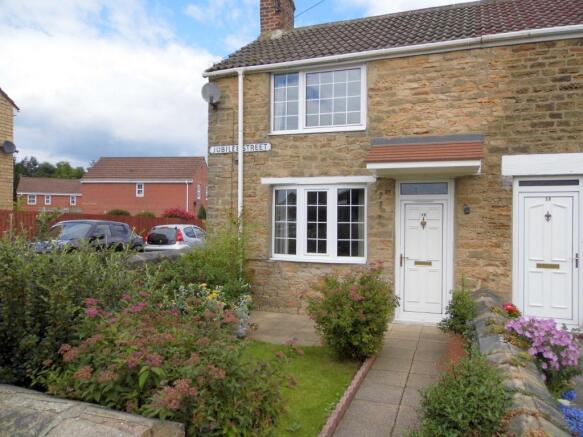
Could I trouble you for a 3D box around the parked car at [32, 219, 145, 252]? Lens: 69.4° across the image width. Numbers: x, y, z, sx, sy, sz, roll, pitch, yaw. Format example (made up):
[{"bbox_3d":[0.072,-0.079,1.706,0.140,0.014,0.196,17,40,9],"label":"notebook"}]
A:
[{"bbox_3d":[-7.901,0.878,16.800,1.780,1.560,4.250,0,0,8],"label":"parked car"}]

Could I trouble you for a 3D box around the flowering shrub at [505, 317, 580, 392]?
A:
[{"bbox_3d":[2.743,1.419,4.600,0.720,0.700,0.650,1,0,20],"label":"flowering shrub"}]

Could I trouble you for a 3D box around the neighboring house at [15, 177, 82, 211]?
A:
[{"bbox_3d":[-30.463,-1.713,55.190,8.600,6.900,7.200,0,0,-28],"label":"neighboring house"}]

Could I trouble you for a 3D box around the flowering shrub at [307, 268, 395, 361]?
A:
[{"bbox_3d":[0.798,1.230,5.550,1.080,1.100,1.020,1,0,20],"label":"flowering shrub"}]

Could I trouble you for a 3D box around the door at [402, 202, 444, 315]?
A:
[{"bbox_3d":[2.226,0.666,7.100,0.720,1.930,0.080,1,0,20],"label":"door"}]

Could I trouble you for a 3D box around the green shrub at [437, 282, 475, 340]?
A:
[{"bbox_3d":[2.508,1.356,6.400,0.500,0.820,0.500,1,0,20],"label":"green shrub"}]

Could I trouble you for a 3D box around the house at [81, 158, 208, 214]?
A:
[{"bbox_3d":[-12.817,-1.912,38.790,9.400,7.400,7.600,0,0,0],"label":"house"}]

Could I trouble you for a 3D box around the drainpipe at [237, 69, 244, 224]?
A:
[{"bbox_3d":[-0.976,-0.554,8.056,0.075,4.632,0.085,1,0,20],"label":"drainpipe"}]

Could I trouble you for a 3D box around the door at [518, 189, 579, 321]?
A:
[{"bbox_3d":[3.958,0.601,6.483,0.800,2.030,0.080,1,0,20],"label":"door"}]

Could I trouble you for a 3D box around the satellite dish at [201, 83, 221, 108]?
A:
[{"bbox_3d":[-1.534,-2.344,8.024,0.400,0.500,0.360,0,0,-15],"label":"satellite dish"}]

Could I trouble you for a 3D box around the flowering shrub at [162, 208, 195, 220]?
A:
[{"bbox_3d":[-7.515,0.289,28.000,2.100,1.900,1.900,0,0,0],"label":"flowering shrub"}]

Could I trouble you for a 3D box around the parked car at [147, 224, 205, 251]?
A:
[{"bbox_3d":[-5.000,0.948,19.152,1.660,1.430,3.750,0,0,8],"label":"parked car"}]

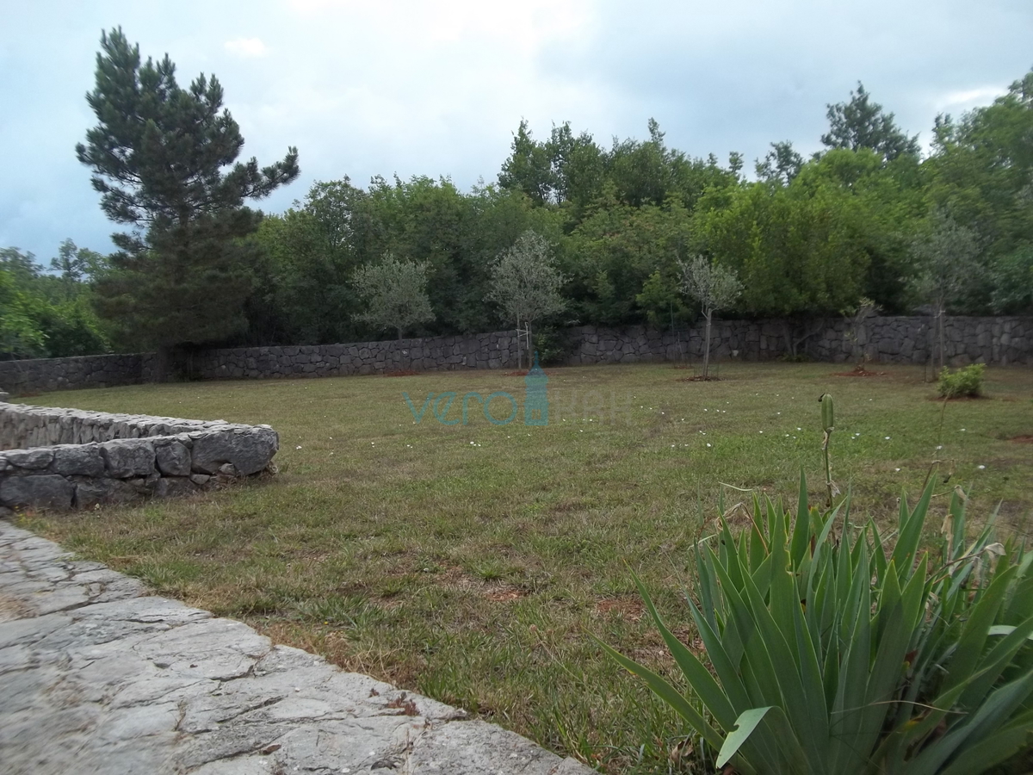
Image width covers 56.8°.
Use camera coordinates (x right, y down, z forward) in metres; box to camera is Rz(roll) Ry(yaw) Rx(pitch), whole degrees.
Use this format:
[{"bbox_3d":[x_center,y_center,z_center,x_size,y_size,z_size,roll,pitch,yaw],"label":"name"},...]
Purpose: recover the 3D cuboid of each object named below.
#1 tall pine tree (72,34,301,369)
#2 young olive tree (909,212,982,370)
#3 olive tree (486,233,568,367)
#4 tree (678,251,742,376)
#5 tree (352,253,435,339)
[{"bbox_3d":[-9.482,-5.280,27.500,6.268,10.139,5.767,-1,3,0],"label":"tall pine tree"},{"bbox_3d":[7.010,-1.512,15.600,1.158,2.700,1.123,-1,3,0],"label":"young olive tree"},{"bbox_3d":[0.202,-1.774,19.490,1.652,2.873,1.569,-3,4,1],"label":"olive tree"},{"bbox_3d":[3.578,-1.309,17.600,1.151,2.253,1.116,-1,3,0],"label":"tree"},{"bbox_3d":[-3.105,-1.882,24.000,2.035,2.964,1.974,-1,3,0],"label":"tree"}]

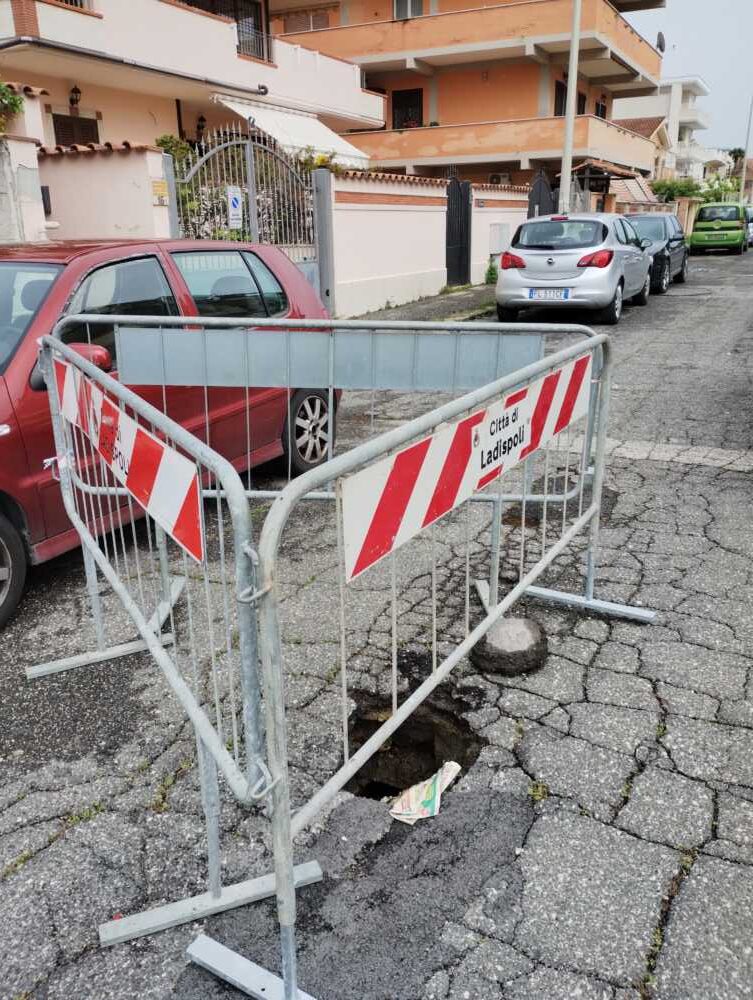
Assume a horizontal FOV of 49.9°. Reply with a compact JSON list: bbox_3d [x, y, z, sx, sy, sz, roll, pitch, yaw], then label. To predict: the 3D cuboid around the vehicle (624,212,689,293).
[{"bbox_3d":[5.248,-5.026,16.328,1.750,1.450,4.200,9,21,26],"label":"vehicle"}]

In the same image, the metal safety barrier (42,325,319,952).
[{"bbox_3d":[-0.668,0.206,2.168,0.499,1.107,1.987,-11,21,-27],"label":"metal safety barrier"}]

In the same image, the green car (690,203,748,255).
[{"bbox_3d":[11.829,-9.302,27.803,1.710,1.730,3.950,8,21,24],"label":"green car"}]

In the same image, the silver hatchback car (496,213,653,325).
[{"bbox_3d":[3.177,-3.627,12.385,1.760,1.480,4.020,8,21,25],"label":"silver hatchback car"}]

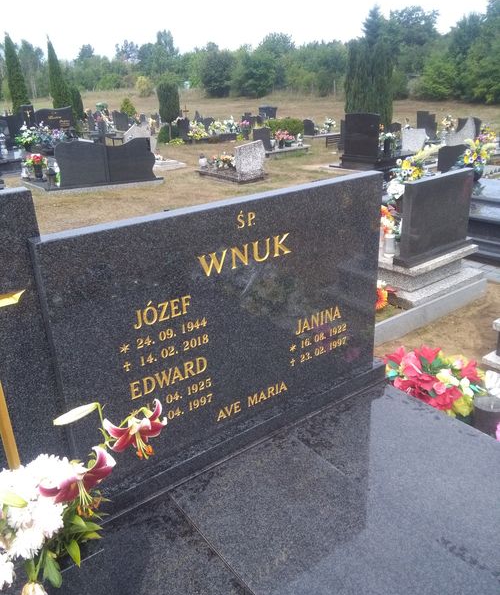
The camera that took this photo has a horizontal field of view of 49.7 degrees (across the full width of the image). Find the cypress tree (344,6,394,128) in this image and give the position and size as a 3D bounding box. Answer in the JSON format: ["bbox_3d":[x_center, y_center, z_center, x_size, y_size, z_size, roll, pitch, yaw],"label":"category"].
[{"bbox_3d":[3.071,-5.814,13.925,1.200,2.965,1.200,2,23,12],"label":"cypress tree"}]

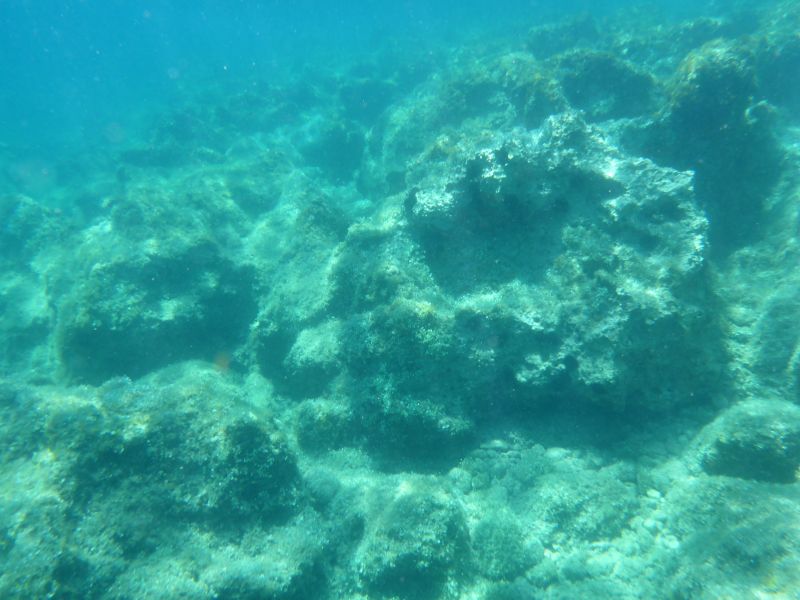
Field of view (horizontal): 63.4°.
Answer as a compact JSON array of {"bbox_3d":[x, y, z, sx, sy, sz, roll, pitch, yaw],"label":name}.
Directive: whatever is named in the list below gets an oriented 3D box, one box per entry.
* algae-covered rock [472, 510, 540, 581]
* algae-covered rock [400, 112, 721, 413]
[{"bbox_3d":[0.340,0.790,2.080,0.210,0.160,0.190,0,22,0],"label":"algae-covered rock"},{"bbox_3d":[0.710,-0.210,3.200,1.350,1.050,1.000,0,22,0],"label":"algae-covered rock"}]

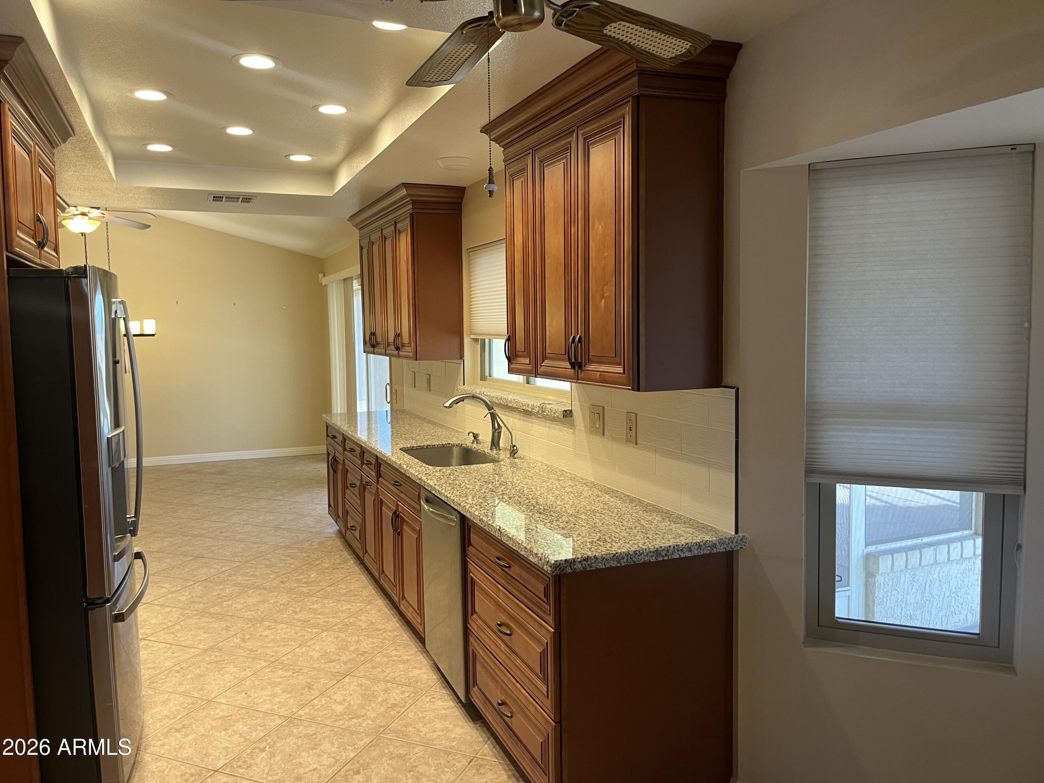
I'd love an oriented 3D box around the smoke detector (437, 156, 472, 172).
[{"bbox_3d":[-0.334,-1.136,3.920,0.178,0.040,0.178,-1,5,0],"label":"smoke detector"}]

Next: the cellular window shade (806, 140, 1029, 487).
[{"bbox_3d":[1.128,-0.193,2.265,0.570,0.953,0.045,1,5,22],"label":"cellular window shade"}]

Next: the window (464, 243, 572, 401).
[{"bbox_3d":[0.000,-0.399,4.164,0.100,0.833,1.395,-3,5,-23],"label":"window"}]

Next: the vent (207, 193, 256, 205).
[{"bbox_3d":[-1.846,-1.216,4.991,0.295,0.030,0.270,-3,5,-23],"label":"vent"}]

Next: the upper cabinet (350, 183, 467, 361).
[{"bbox_3d":[-0.834,-0.763,5.441,0.395,1.034,1.660,-3,5,-23],"label":"upper cabinet"}]

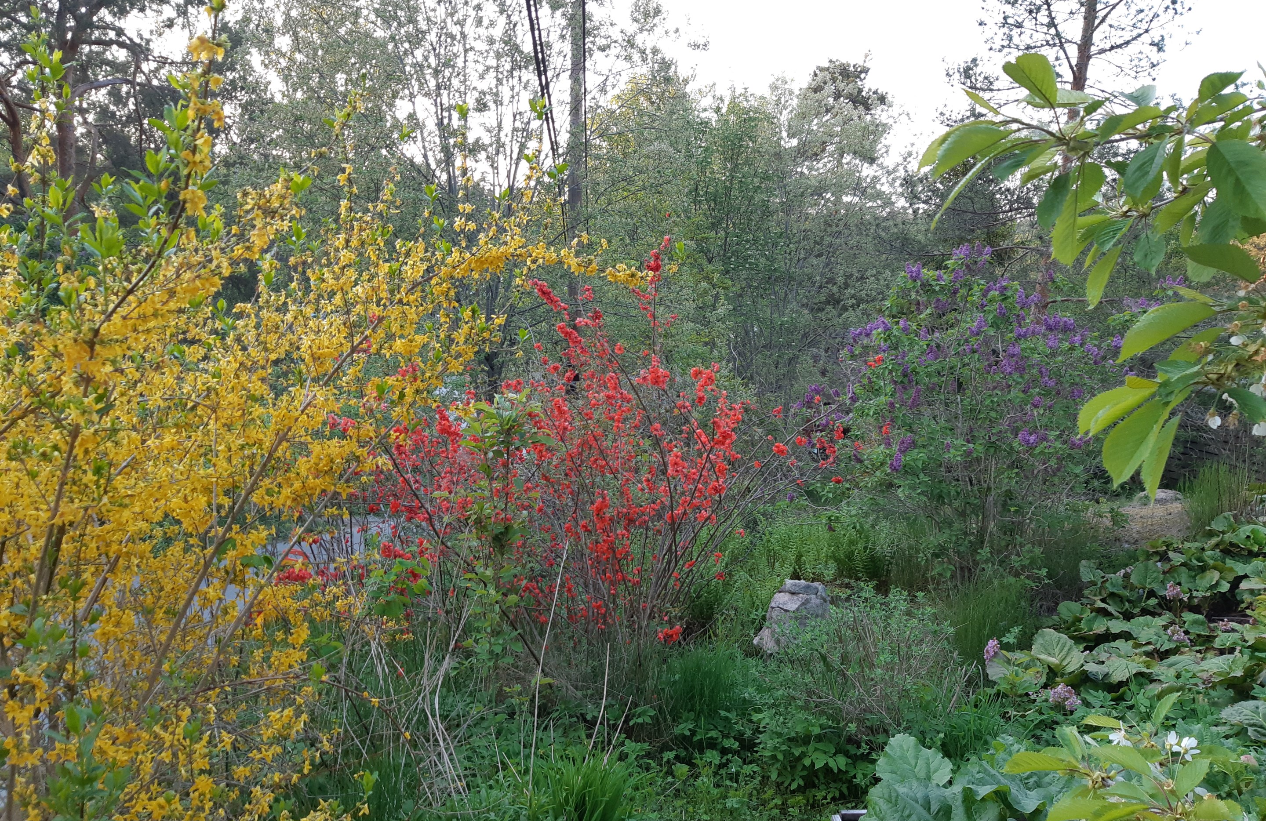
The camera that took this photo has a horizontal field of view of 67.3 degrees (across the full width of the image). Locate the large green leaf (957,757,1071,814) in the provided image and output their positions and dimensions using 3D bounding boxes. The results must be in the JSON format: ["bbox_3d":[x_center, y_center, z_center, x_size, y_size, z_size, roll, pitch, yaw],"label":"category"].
[{"bbox_3d":[0.902,0.890,2.250,0.270,0.150,0.230,1,2,22],"label":"large green leaf"}]

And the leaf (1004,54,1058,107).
[{"bbox_3d":[0.398,-0.330,0.950,0.053,0.053,0.030,1,2,22],"label":"leaf"}]

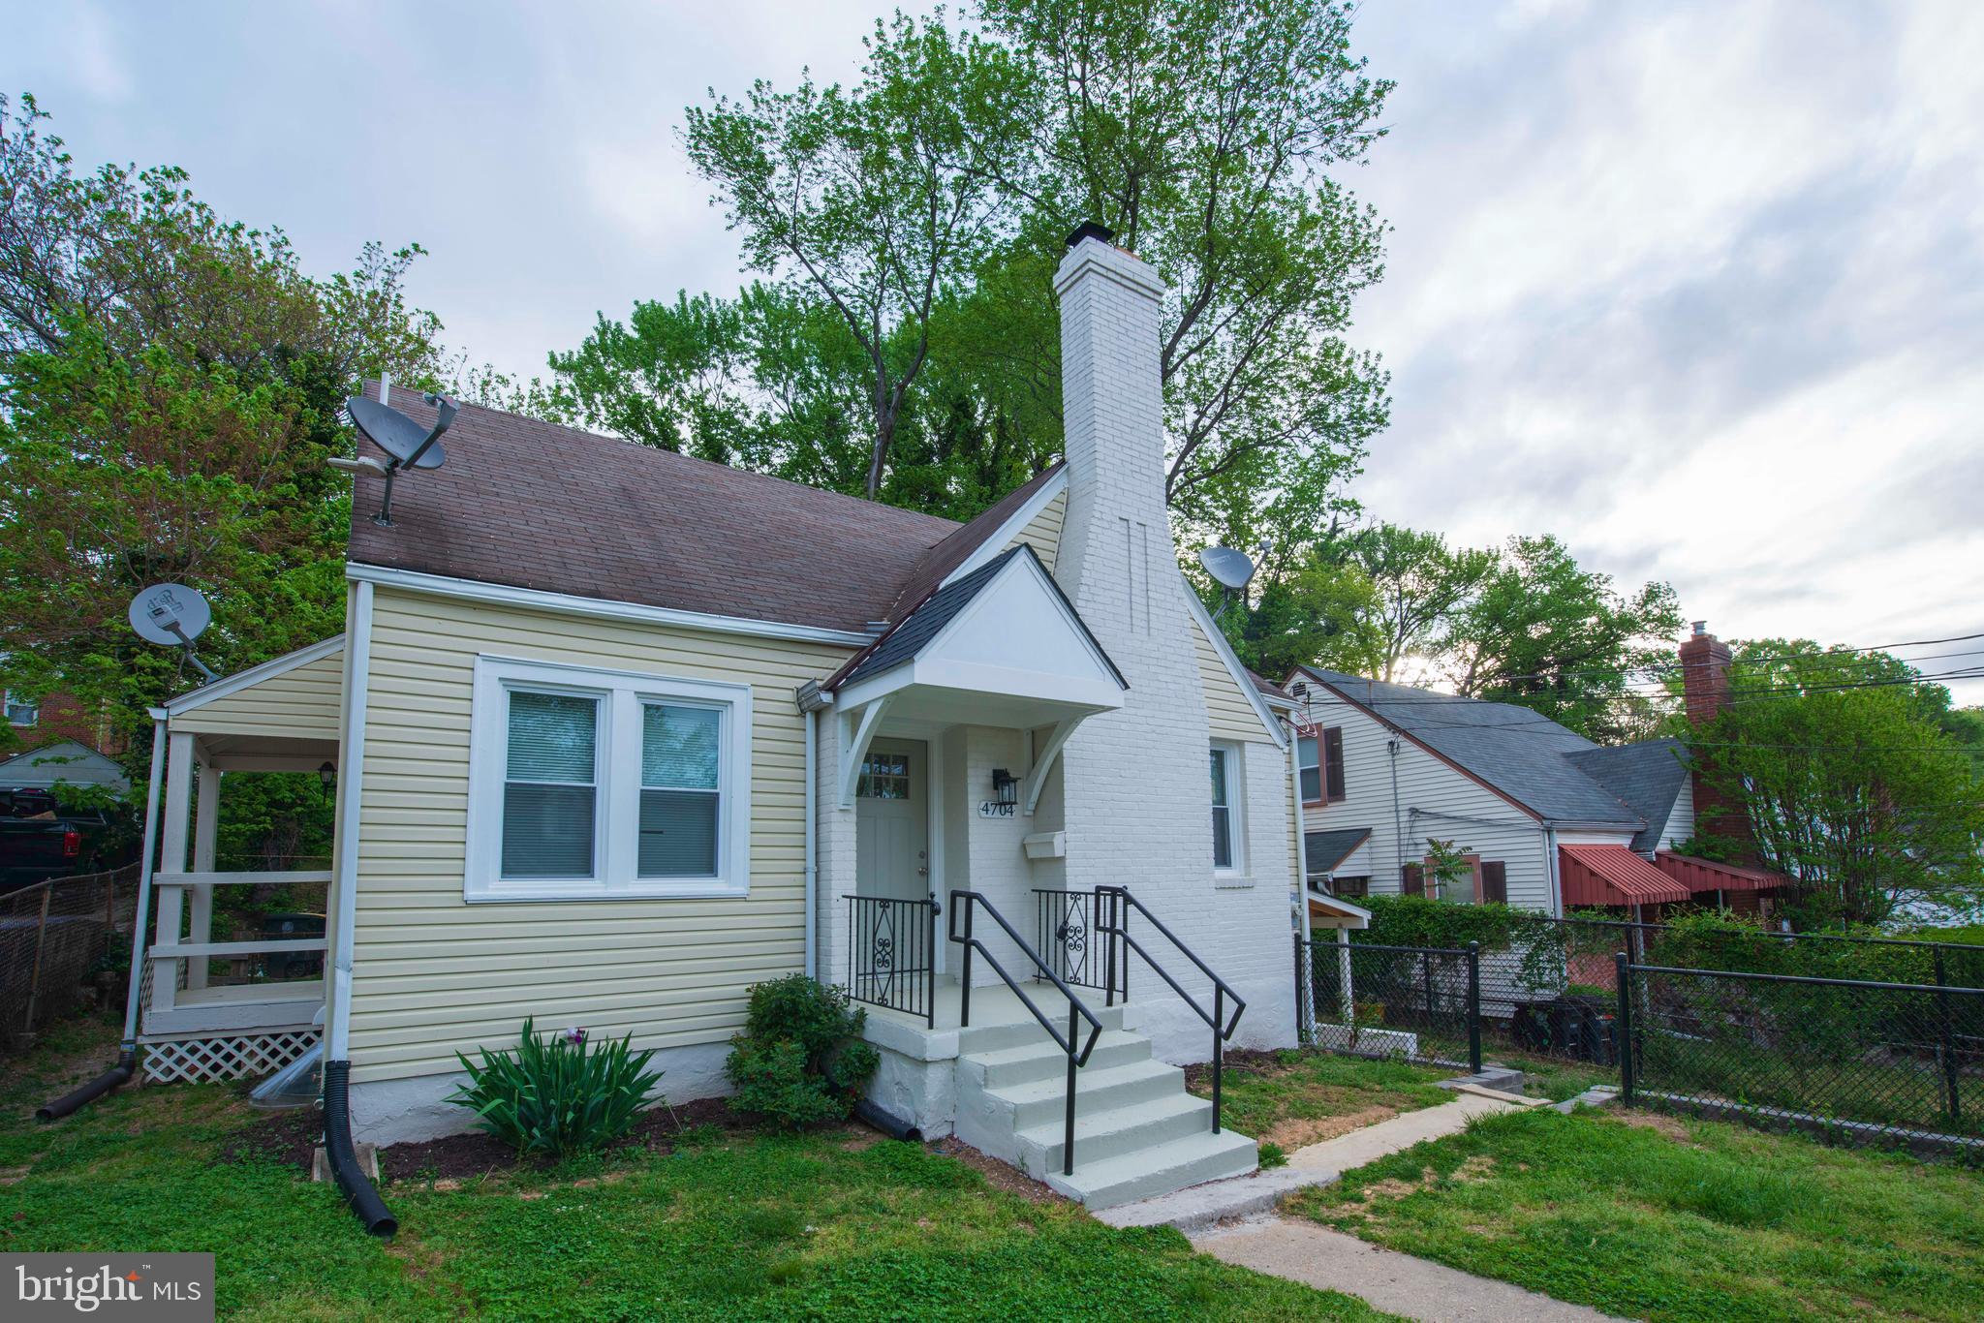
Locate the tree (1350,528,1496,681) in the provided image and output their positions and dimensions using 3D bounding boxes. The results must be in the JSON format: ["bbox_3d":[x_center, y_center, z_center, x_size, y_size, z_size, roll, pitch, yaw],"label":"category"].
[{"bbox_3d":[16.098,2.165,32.428,6.200,14.940,6.200,5,-10,-32],"label":"tree"}]

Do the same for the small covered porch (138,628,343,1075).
[{"bbox_3d":[-6.471,1.621,7.907,1.500,3.750,1.500,5,-10,-32],"label":"small covered porch"}]

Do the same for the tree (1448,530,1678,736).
[{"bbox_3d":[18.735,2.243,28.503,8.000,12.990,8.000,5,-10,-32],"label":"tree"}]

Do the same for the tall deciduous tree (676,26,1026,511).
[{"bbox_3d":[-3.002,-4.796,20.172,8.500,21.620,8.200,5,-10,-32],"label":"tall deciduous tree"}]

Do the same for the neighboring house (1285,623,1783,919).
[{"bbox_3d":[10.228,3.680,18.990,9.400,6.700,10.400,5,-10,-32],"label":"neighboring house"}]

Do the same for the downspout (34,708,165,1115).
[{"bbox_3d":[-6.537,1.759,6.508,0.250,2.980,0.900,3,-9,-21],"label":"downspout"}]

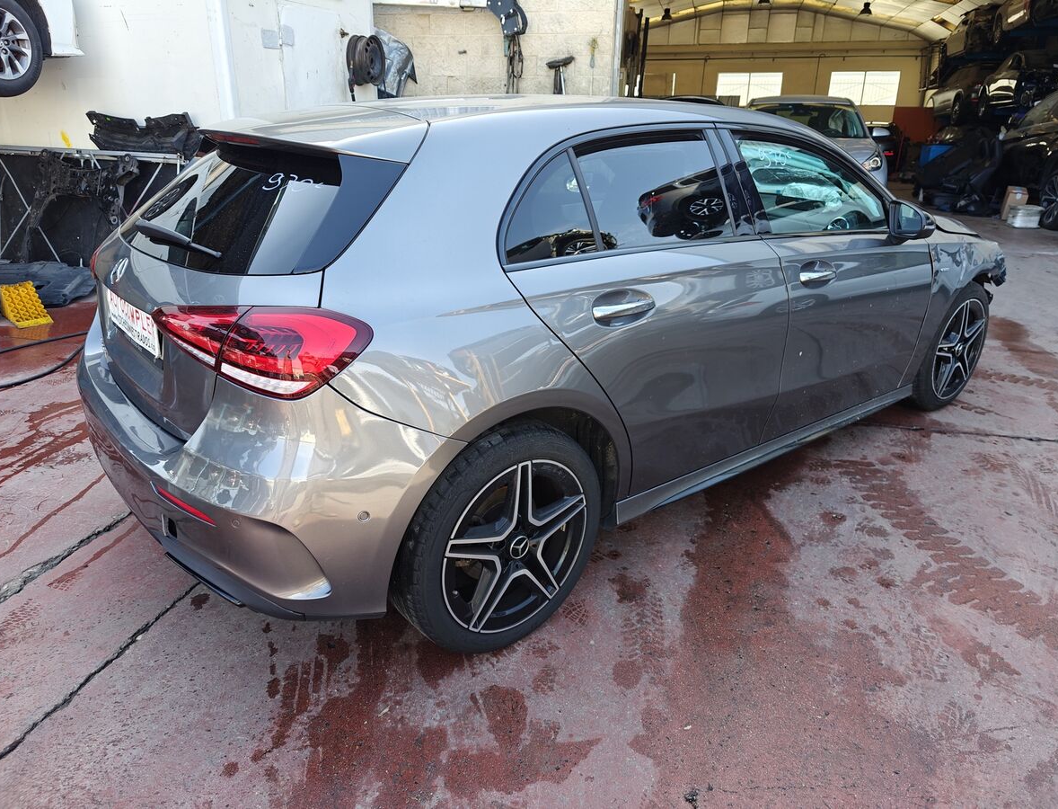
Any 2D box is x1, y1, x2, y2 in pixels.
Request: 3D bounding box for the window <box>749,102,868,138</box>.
[{"bbox_3d":[3.005,-3.156,8.000,1.400,0.450,0.620,7,22,18],"label":"window"}]

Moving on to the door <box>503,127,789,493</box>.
[{"bbox_3d":[0.350,-0.258,2.151,1.160,1.075,0.260,-16,26,-37],"label":"door"}]

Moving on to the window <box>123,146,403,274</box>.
[{"bbox_3d":[-0.852,-0.563,2.015,1.260,0.100,0.480,23,69,46],"label":"window"}]

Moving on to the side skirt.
[{"bbox_3d":[1.003,0.132,2.789,2.000,0.120,0.120,-14,24,-38],"label":"side skirt"}]

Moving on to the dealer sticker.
[{"bbox_3d":[-1.085,-0.224,1.949,0.015,0.115,0.520,-13,24,-38],"label":"dealer sticker"}]

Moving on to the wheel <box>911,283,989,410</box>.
[{"bbox_3d":[2.035,-0.295,3.566,0.650,0.650,0.225,-15,26,-33],"label":"wheel"}]

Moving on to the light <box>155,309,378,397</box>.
[{"bbox_3d":[-0.609,-0.145,1.603,0.320,0.200,0.530,-16,26,-37],"label":"light"}]

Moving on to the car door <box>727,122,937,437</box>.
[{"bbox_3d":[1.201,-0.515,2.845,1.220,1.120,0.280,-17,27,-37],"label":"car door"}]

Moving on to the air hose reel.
[{"bbox_3d":[-1.453,-3.030,6.400,0.200,0.500,0.410,8,22,21],"label":"air hose reel"}]

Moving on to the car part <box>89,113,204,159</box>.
[{"bbox_3d":[-3.163,-2.209,5.900,1.000,0.380,0.250,4,21,11],"label":"car part"}]

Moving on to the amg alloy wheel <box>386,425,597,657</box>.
[{"bbox_3d":[-0.089,0.352,1.967,0.650,0.650,0.225,-17,27,-37],"label":"amg alloy wheel"}]

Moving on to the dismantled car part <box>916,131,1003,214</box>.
[{"bbox_3d":[6.134,-3.294,10.200,1.100,1.120,0.950,17,27,38],"label":"dismantled car part"}]

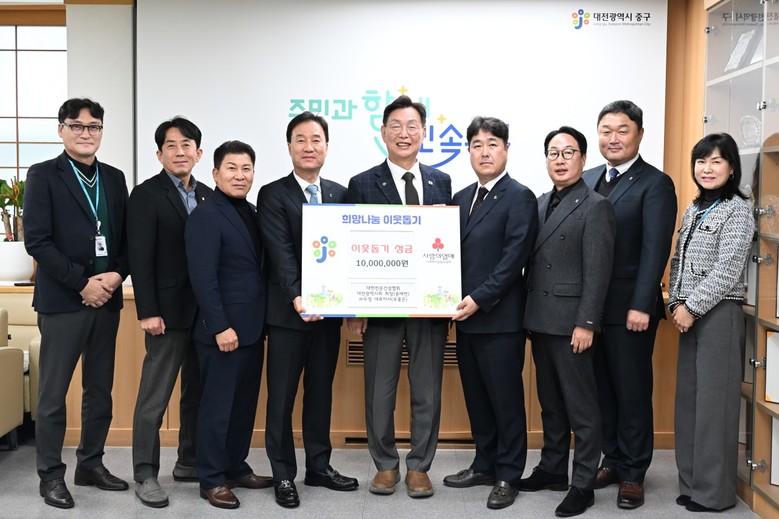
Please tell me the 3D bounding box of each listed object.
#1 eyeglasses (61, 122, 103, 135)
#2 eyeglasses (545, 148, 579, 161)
[{"bbox_3d":[-1.372,-0.582,3.660,0.148,0.045,0.140,-2,4,-30],"label":"eyeglasses"},{"bbox_3d":[0.737,-0.442,3.461,0.142,0.047,0.140,2,4,27],"label":"eyeglasses"}]

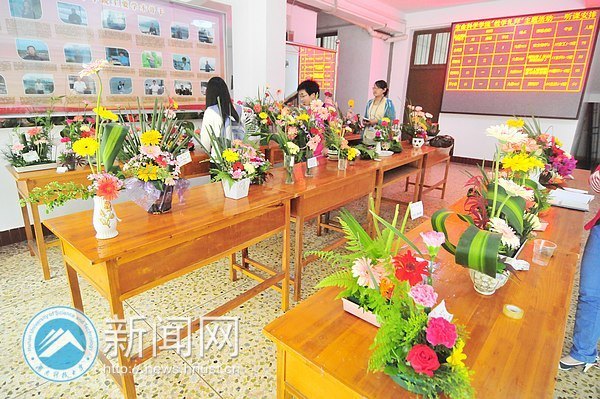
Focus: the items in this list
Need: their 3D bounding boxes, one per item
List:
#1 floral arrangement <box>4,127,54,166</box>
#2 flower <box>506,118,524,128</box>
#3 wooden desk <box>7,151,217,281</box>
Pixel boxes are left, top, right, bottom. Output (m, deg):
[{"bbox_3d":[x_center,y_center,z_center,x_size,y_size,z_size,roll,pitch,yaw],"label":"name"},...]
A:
[{"bbox_3d":[-2.045,-0.394,2.270,0.220,0.280,0.290,15,22,37],"label":"floral arrangement"},{"bbox_3d":[1.222,-0.431,1.700,0.095,0.060,0.090,14,21,35],"label":"flower"},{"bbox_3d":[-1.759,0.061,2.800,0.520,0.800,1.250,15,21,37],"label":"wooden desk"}]

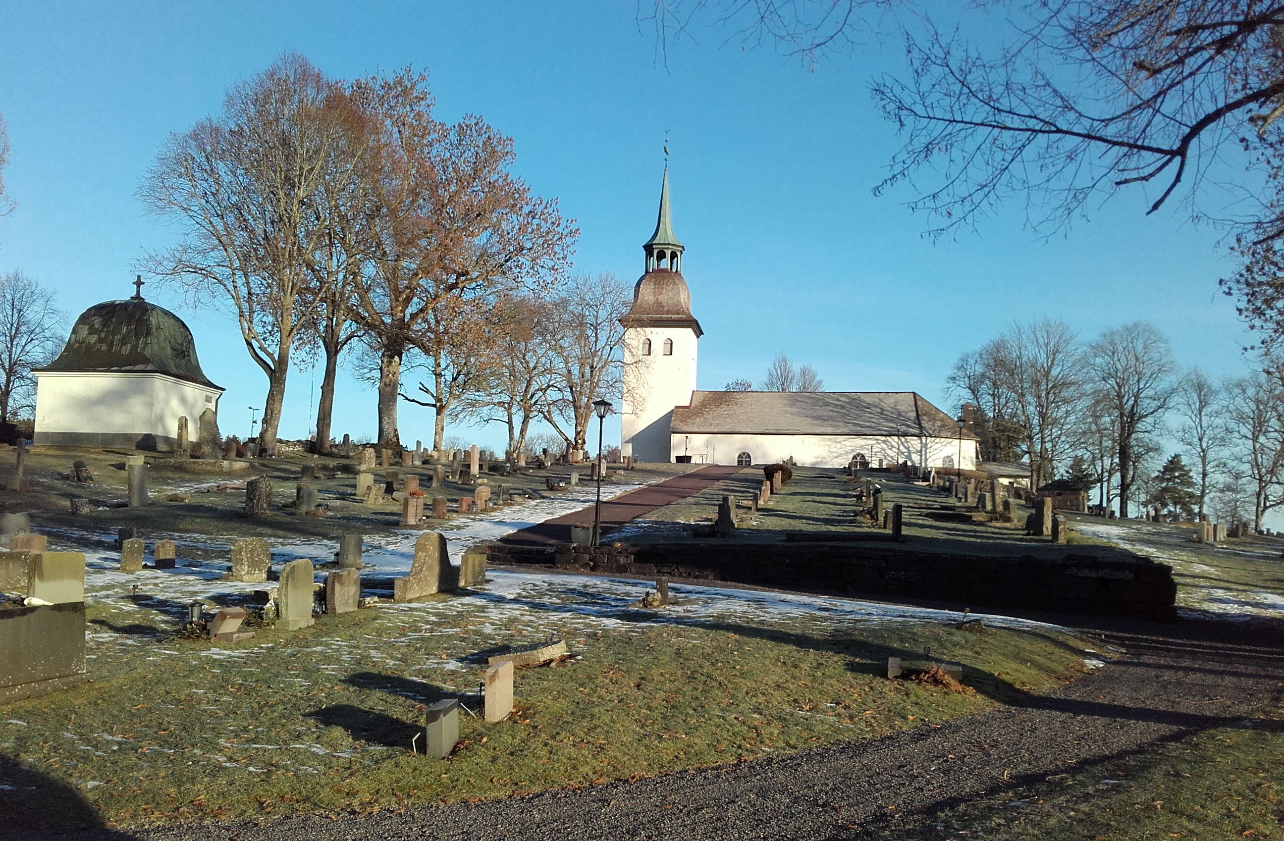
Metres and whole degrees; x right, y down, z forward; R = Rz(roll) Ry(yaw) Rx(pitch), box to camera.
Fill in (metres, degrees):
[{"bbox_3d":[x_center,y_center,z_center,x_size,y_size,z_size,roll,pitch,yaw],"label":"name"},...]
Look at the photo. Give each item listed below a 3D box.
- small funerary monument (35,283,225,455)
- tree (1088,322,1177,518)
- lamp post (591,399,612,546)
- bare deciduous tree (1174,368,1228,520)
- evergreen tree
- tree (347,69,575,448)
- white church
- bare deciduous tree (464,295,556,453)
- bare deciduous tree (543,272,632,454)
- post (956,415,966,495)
[{"bbox_3d":[-24.845,-2.762,56.284,6.007,8.587,7.099,1,-5,3],"label":"small funerary monument"},{"bbox_3d":[38.354,-0.039,90.000,6.909,15.389,6.564,1,-5,0],"label":"tree"},{"bbox_3d":[-1.081,1.338,29.500,0.502,3.783,0.502,1,-5,8],"label":"lamp post"},{"bbox_3d":[44.744,1.846,92.000,4.334,12.119,4.117,1,-5,0],"label":"bare deciduous tree"},{"bbox_3d":[40.726,5.144,88.000,3.838,5.144,3.647,1,-5,0],"label":"evergreen tree"},{"bbox_3d":[-9.422,-8.453,60.000,11.882,19.785,11.288,1,-5,0],"label":"tree"},{"bbox_3d":[14.775,-9.273,108.510,32.390,29.999,13.200,1,-5,8],"label":"white church"},{"bbox_3d":[-9.522,-3.258,83.000,6.951,11.658,6.604,1,-5,0],"label":"bare deciduous tree"},{"bbox_3d":[-3.708,-3.879,78.000,5.988,12.316,5.689,1,-5,0],"label":"bare deciduous tree"},{"bbox_3d":[15.474,1.710,56.000,0.454,3.957,0.454,1,-5,8],"label":"post"}]

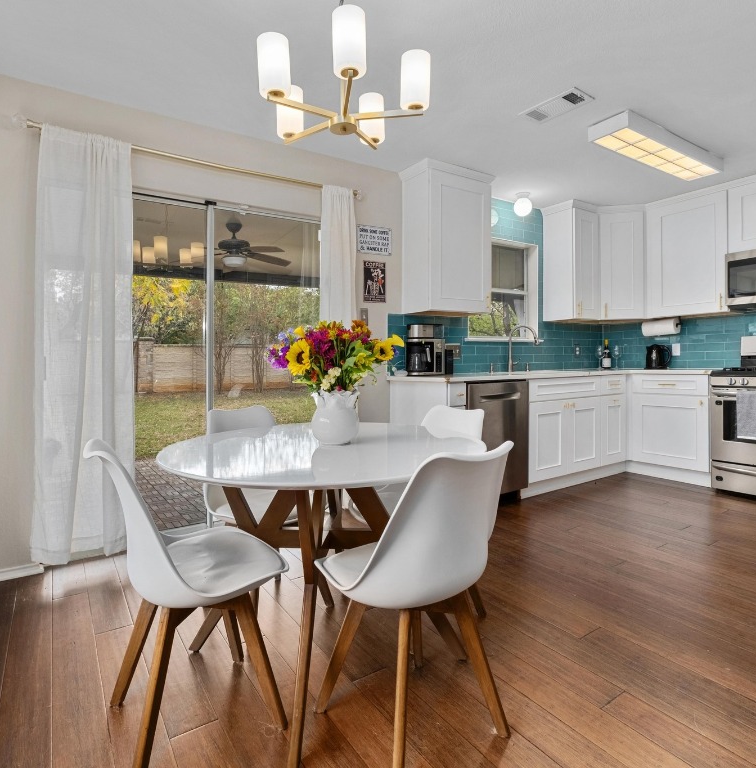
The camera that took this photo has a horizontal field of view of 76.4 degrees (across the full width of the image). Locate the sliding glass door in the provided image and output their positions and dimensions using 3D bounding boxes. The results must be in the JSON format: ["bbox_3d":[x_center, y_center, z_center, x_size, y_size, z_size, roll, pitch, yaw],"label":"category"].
[{"bbox_3d":[-1.034,-0.102,2.970,1.700,2.040,0.120,-2,2,-33],"label":"sliding glass door"}]

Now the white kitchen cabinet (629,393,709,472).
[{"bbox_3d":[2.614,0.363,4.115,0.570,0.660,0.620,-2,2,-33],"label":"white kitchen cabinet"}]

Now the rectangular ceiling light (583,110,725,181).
[{"bbox_3d":[1.857,-1.520,3.137,1.250,0.097,0.235,-3,3,-34],"label":"rectangular ceiling light"}]

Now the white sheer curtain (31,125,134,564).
[{"bbox_3d":[-1.459,-0.195,2.399,0.427,2.089,0.110,-1,1,-34],"label":"white sheer curtain"}]

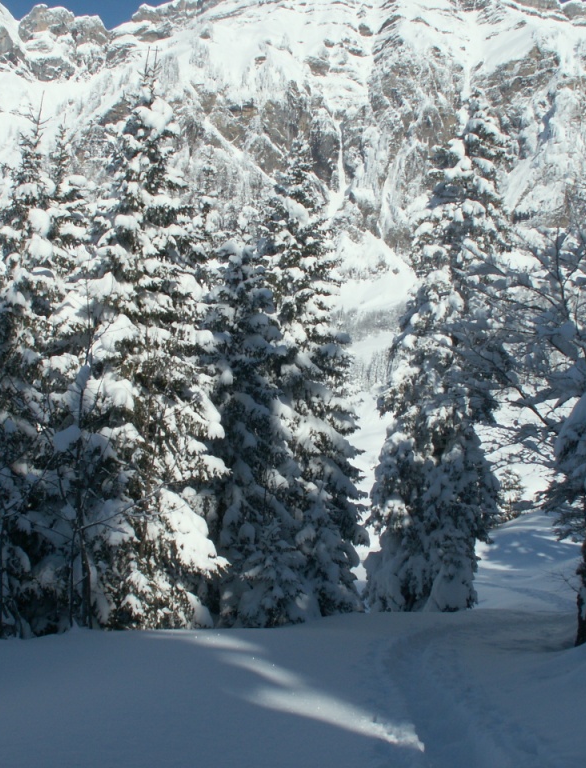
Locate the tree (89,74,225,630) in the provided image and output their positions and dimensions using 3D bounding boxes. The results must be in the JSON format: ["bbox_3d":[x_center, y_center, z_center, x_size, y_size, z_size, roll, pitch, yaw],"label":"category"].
[{"bbox_3d":[-2.258,-0.672,17.000,2.500,9.160,2.500,0,-6,0],"label":"tree"}]

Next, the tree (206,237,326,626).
[{"bbox_3d":[-0.670,0.794,18.500,2.000,6.850,2.000,0,-6,0],"label":"tree"}]

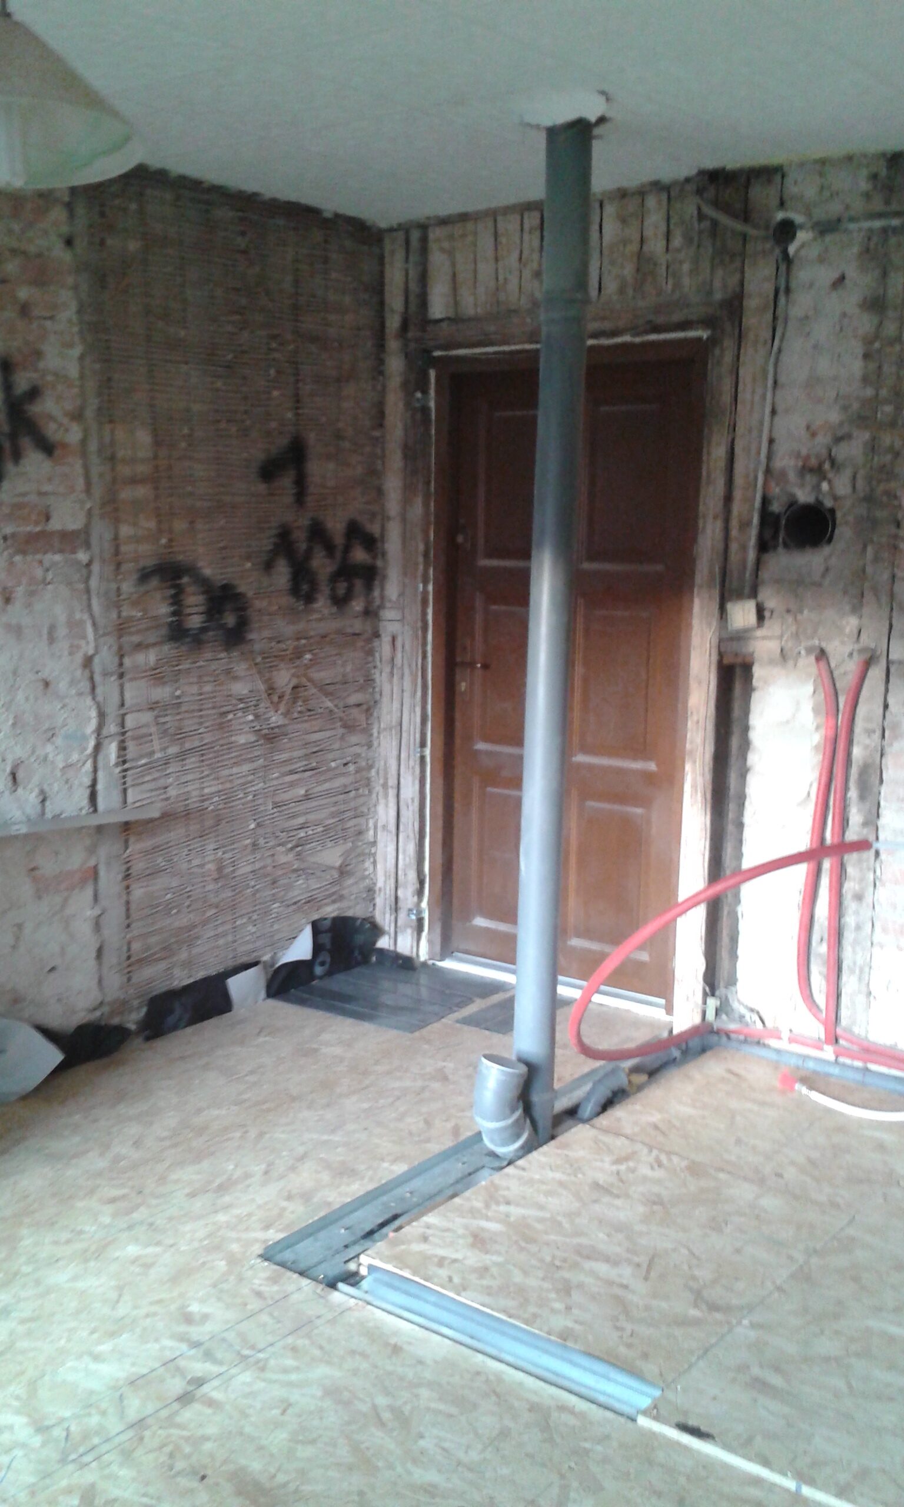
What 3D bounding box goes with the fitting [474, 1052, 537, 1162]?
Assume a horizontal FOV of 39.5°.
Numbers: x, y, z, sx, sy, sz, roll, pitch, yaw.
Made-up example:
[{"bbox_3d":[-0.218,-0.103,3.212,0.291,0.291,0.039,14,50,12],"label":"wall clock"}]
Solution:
[{"bbox_3d":[0.132,0.888,3.160,0.130,0.240,0.150,8,11,37],"label":"fitting"}]

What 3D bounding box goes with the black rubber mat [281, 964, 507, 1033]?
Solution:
[{"bbox_3d":[-0.196,0.786,4.201,0.580,0.013,0.560,7,10,33],"label":"black rubber mat"}]

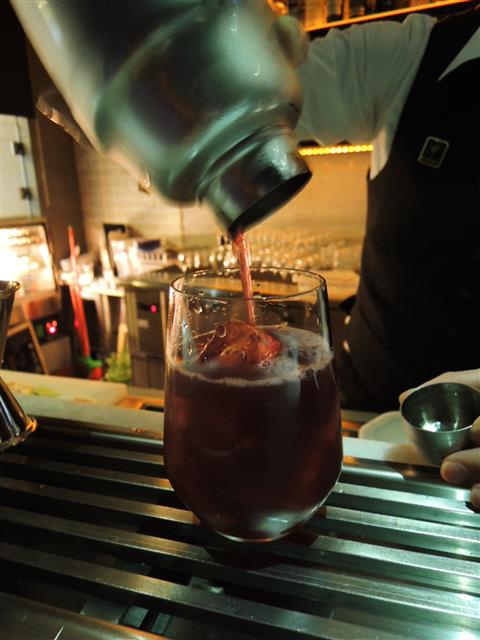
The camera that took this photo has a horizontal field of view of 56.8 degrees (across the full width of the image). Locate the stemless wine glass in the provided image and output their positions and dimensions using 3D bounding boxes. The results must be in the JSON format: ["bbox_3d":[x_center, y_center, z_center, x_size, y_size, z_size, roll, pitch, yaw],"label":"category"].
[{"bbox_3d":[0.006,0.042,0.210,0.086,0.122,0.086,-2,17,0],"label":"stemless wine glass"}]

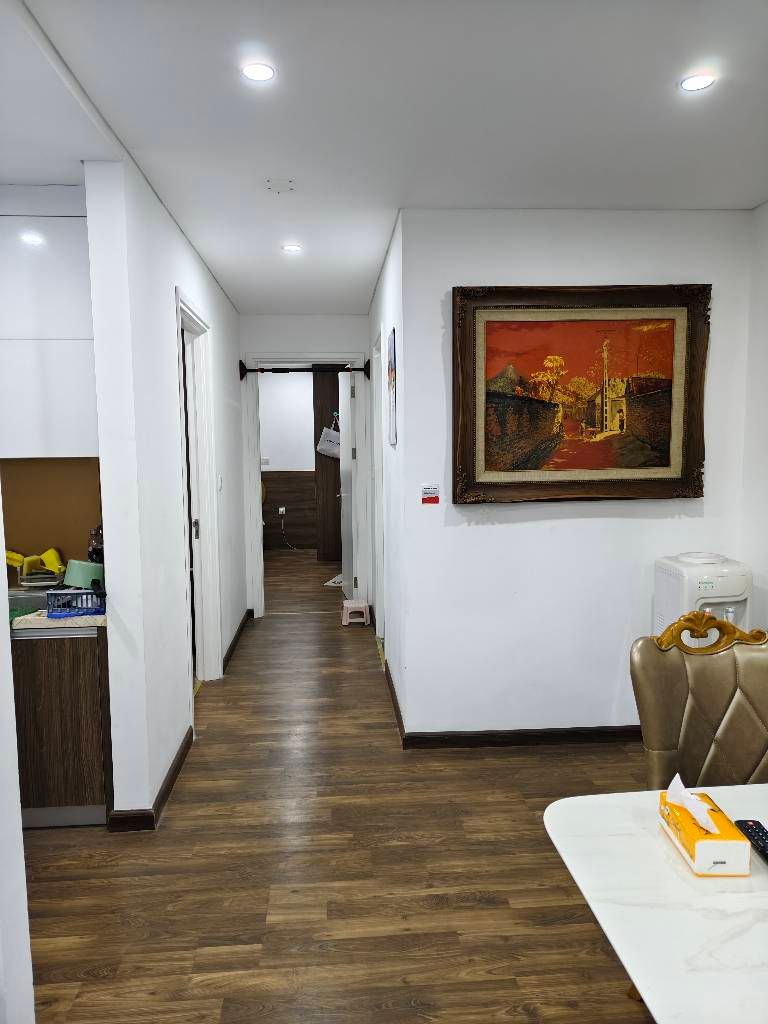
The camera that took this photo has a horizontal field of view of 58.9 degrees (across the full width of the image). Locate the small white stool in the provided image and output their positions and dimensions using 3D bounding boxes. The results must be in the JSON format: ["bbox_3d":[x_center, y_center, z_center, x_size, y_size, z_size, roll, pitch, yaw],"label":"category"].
[{"bbox_3d":[-0.243,0.880,5.884,0.235,0.165,0.210,-1,5,-4],"label":"small white stool"}]

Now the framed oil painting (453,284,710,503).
[{"bbox_3d":[0.950,-0.564,3.289,1.250,1.010,0.060,-1,5,-4],"label":"framed oil painting"}]

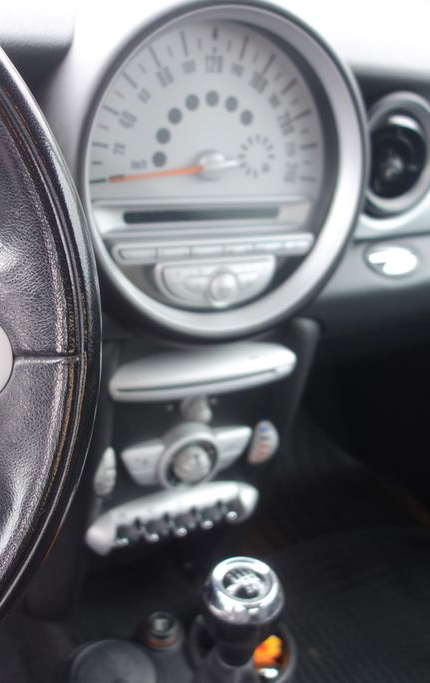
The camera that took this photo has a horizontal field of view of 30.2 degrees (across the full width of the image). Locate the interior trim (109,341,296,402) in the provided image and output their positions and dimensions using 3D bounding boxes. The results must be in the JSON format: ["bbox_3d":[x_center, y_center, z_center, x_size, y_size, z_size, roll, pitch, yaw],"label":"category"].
[{"bbox_3d":[-0.010,0.024,0.649,0.168,0.032,0.034,-7,31,-27],"label":"interior trim"}]

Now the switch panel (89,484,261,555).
[{"bbox_3d":[-0.035,0.159,0.729,0.172,0.037,0.036,-7,31,-27],"label":"switch panel"}]

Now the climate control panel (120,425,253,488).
[{"bbox_3d":[-0.024,0.098,0.694,0.126,0.050,0.030,-7,31,-27],"label":"climate control panel"}]

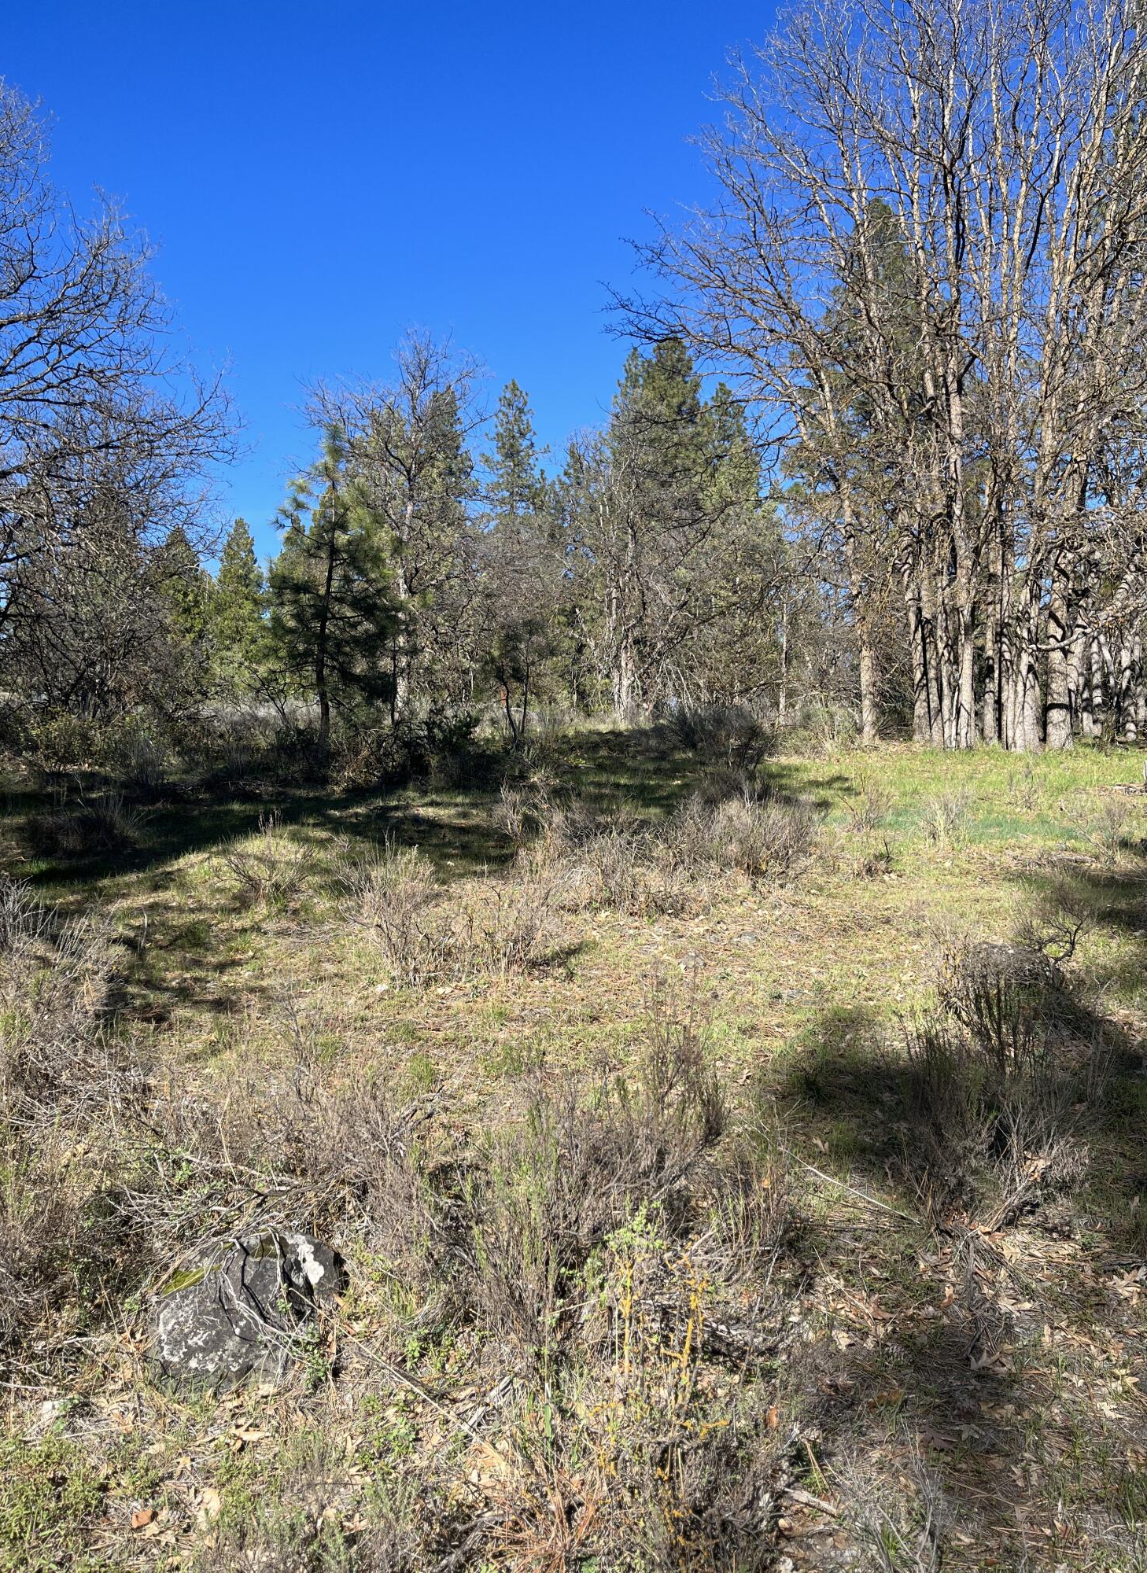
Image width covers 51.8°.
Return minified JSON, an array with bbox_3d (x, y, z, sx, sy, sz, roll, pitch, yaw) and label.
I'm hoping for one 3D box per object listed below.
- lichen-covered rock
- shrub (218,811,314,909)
[{"bbox_3d":[-0.740,1.178,2.680,0.400,0.220,0.360,0,5,0],"label":"lichen-covered rock"},{"bbox_3d":[-2.058,0.497,7.900,0.630,0.600,0.600,0,5,0],"label":"shrub"}]

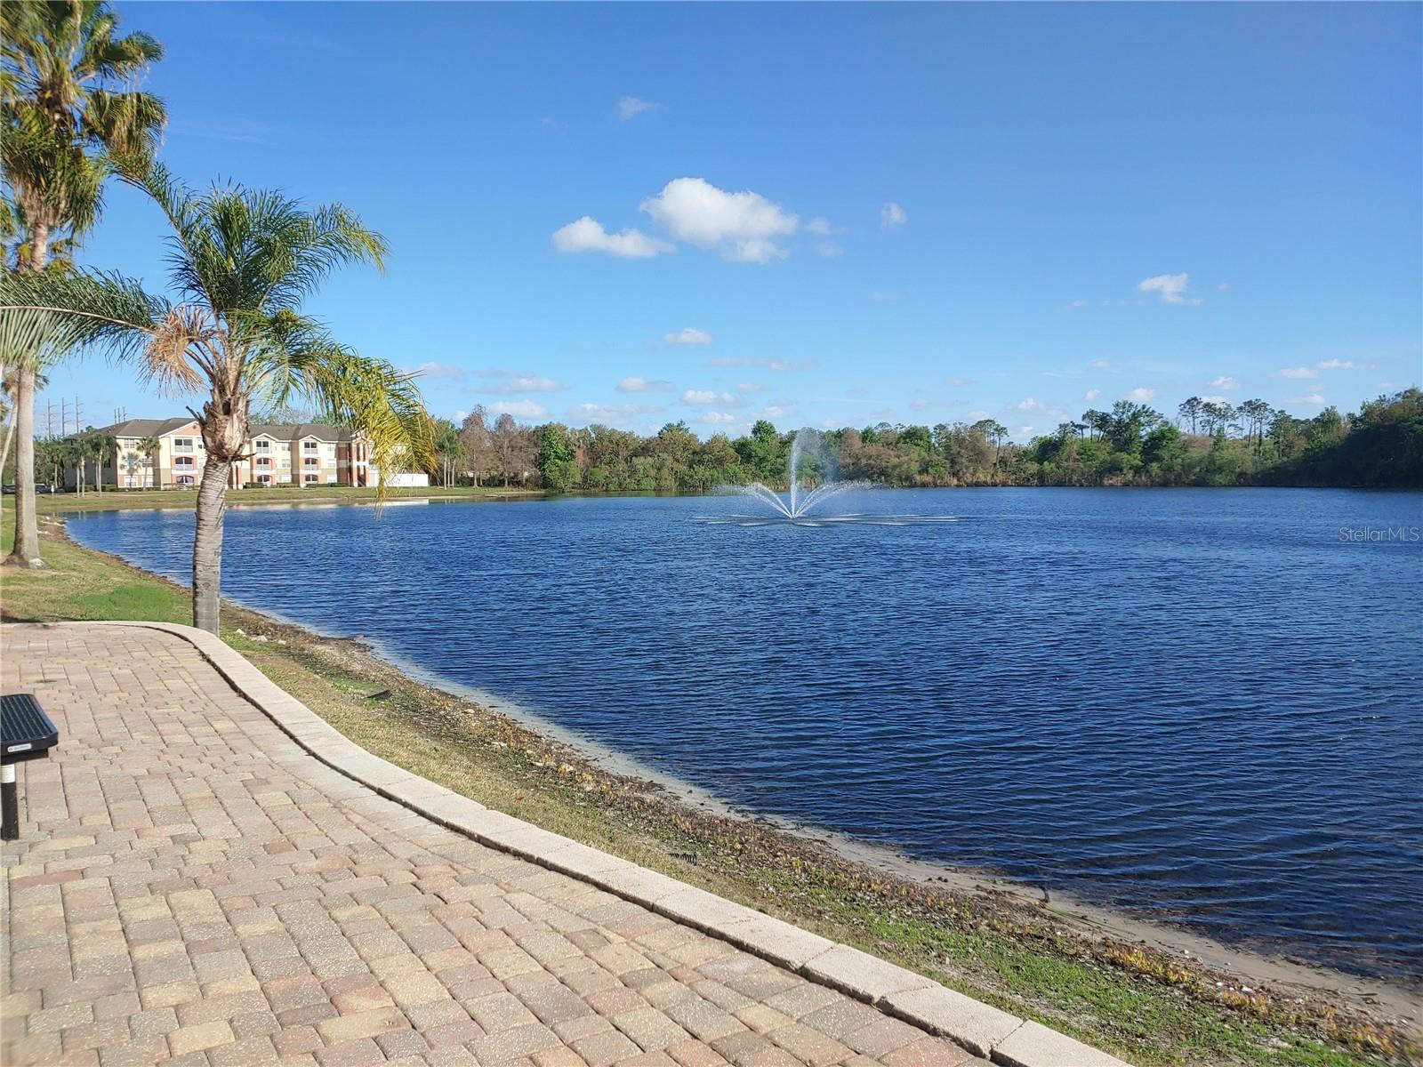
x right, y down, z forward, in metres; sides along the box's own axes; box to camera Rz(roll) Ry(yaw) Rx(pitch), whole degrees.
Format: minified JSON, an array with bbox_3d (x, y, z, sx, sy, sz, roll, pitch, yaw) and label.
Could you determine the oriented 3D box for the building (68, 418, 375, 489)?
[{"bbox_3d":[-84.881,-14.133,183.291,17.500,11.800,49.000,2,4,32],"label":"building"}]

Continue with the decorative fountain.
[{"bbox_3d":[7.229,-3.745,63.835,16.300,5.800,15.300,0,3,0],"label":"decorative fountain"}]

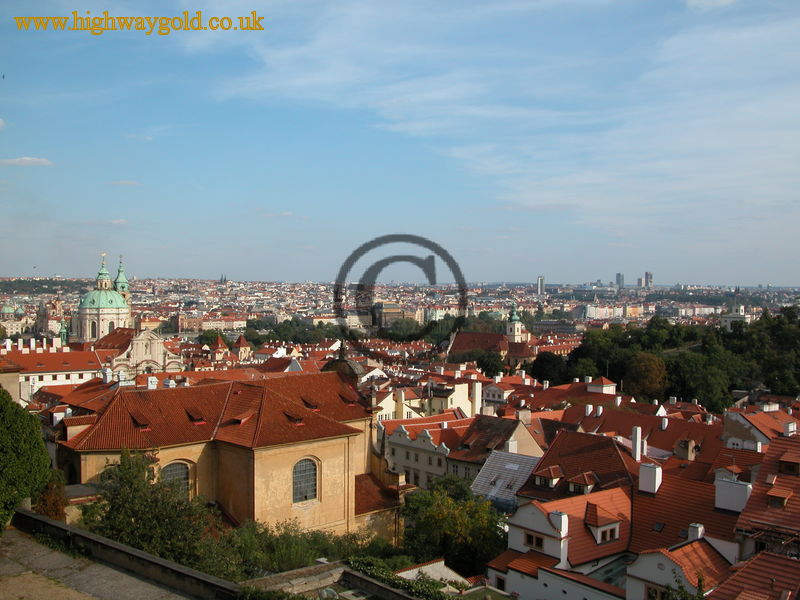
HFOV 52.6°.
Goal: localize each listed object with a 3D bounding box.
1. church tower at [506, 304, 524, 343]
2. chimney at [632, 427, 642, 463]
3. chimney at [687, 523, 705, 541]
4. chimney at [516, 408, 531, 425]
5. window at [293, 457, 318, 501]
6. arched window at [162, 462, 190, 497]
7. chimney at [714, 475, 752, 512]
[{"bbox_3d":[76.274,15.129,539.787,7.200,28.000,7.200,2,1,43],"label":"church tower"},{"bbox_3d":[25.505,15.511,87.046,0.580,3.750,0.900,2,1,41],"label":"chimney"},{"bbox_3d":[20.417,15.883,55.640,0.720,1.000,0.950,2,1,41],"label":"chimney"},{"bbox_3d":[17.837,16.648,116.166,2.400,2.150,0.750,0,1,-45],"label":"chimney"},{"bbox_3d":[-10.748,20.563,92.000,0.400,4.900,3.500,2,1,43],"label":"window"},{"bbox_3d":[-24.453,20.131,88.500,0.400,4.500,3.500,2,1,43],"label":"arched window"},{"bbox_3d":[25.000,14.644,60.598,2.400,2.050,0.850,2,1,41],"label":"chimney"}]

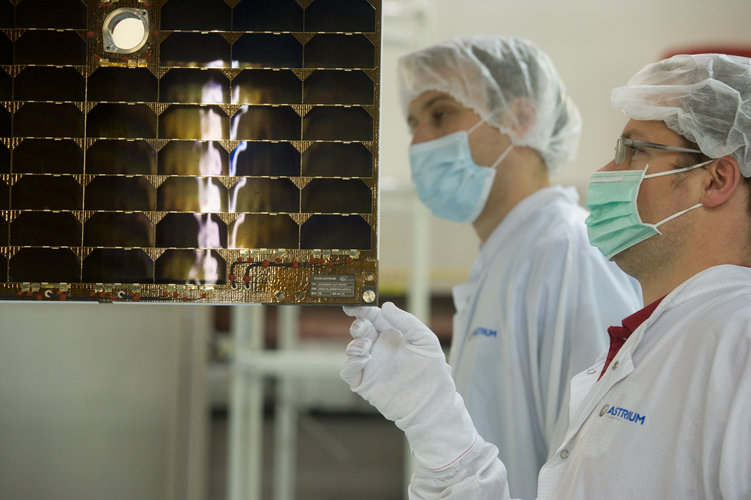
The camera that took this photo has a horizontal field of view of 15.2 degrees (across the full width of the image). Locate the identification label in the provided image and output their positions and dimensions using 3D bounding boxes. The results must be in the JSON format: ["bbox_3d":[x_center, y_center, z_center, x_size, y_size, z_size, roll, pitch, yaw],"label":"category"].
[{"bbox_3d":[-0.048,0.041,3.150,0.050,0.025,0.001,1,-5,1],"label":"identification label"}]

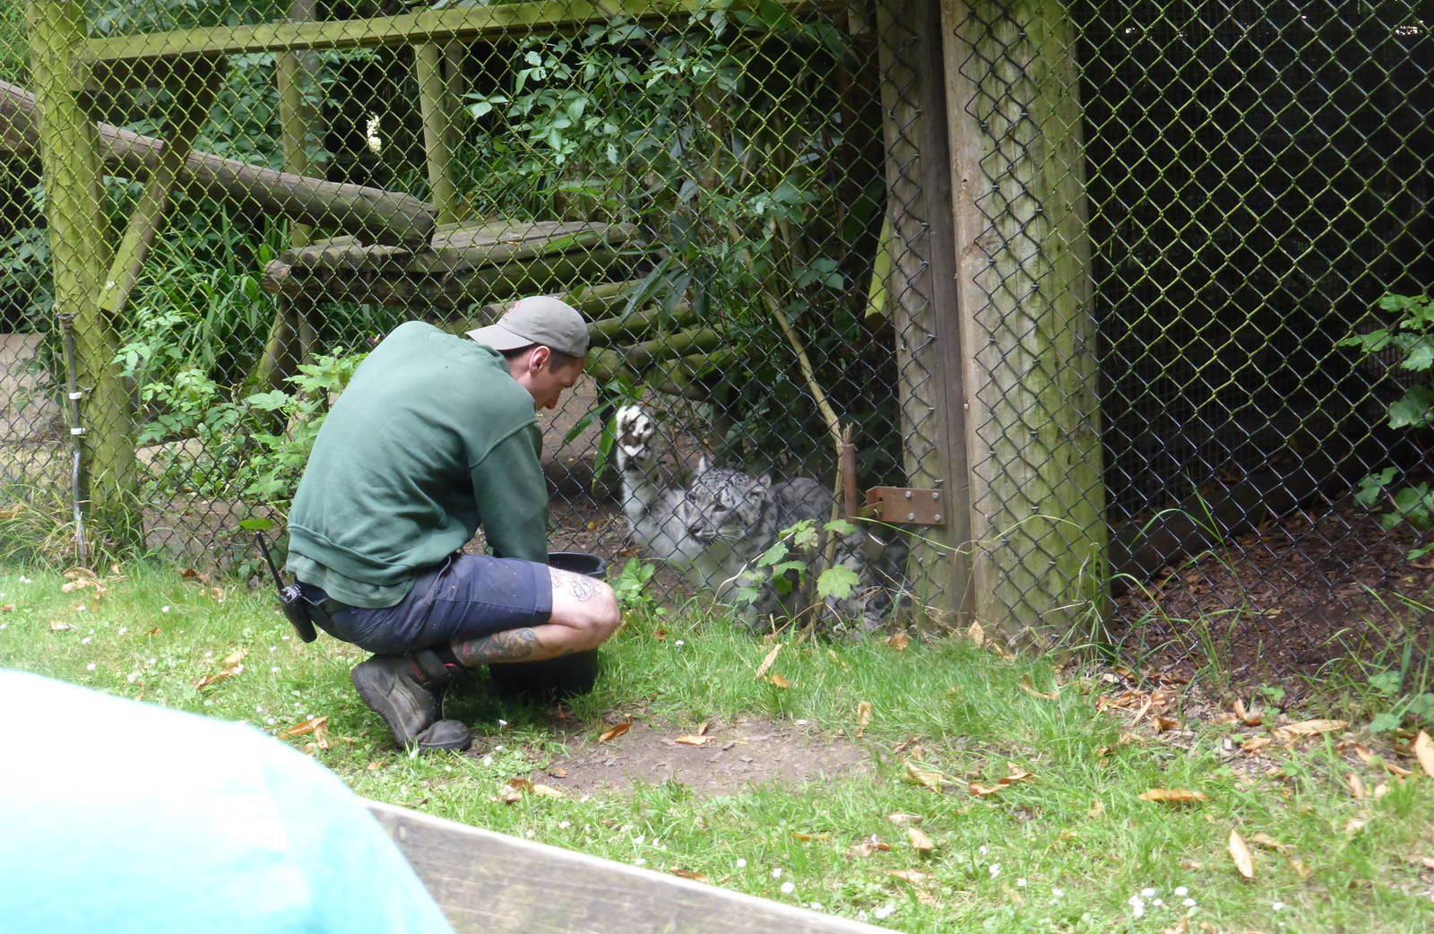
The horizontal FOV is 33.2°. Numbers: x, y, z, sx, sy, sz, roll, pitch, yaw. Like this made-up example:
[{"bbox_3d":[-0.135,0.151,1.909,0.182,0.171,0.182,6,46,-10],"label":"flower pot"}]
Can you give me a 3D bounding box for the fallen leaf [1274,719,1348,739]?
[{"bbox_3d":[1.018,0.450,4.121,0.128,0.022,0.050,-5,12,-7],"label":"fallen leaf"}]

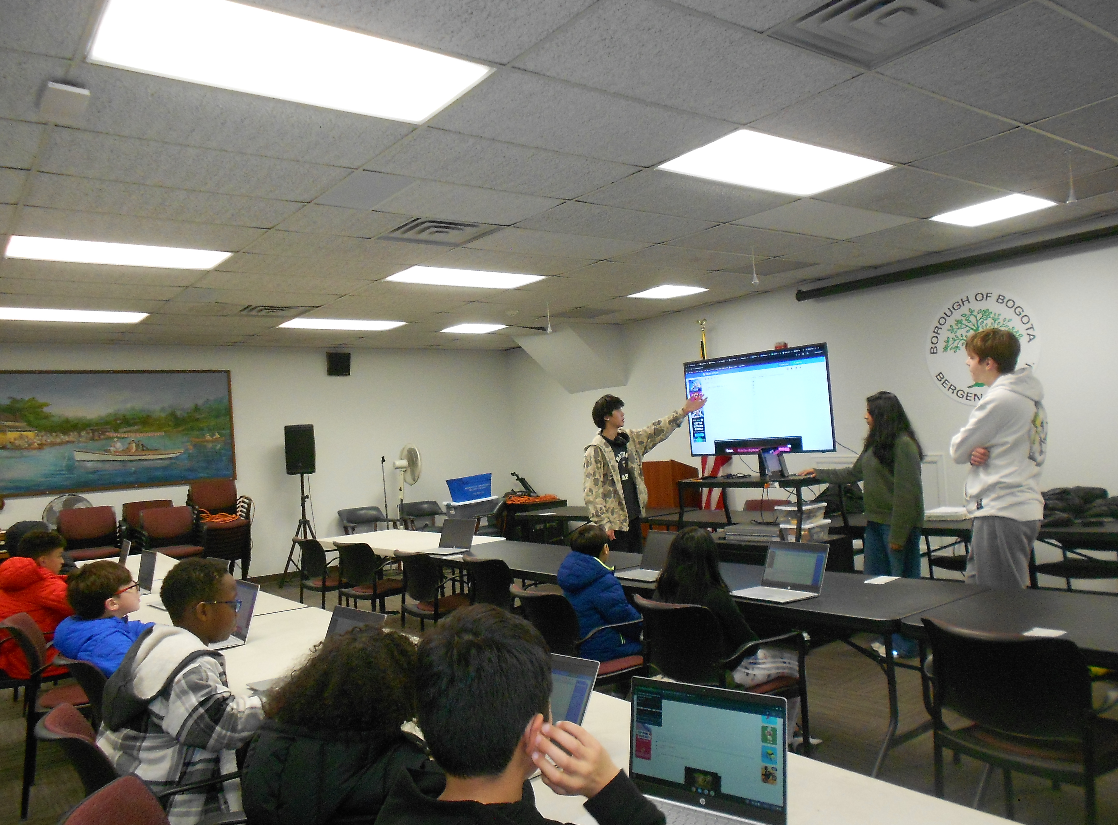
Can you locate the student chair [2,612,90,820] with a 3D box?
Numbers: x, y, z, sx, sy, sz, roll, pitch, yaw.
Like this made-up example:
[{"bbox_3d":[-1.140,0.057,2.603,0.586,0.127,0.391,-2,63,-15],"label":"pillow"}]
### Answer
[{"bbox_3d":[-2.324,1.387,4.018,0.580,0.830,0.560,-3,-2,-29],"label":"student chair"}]

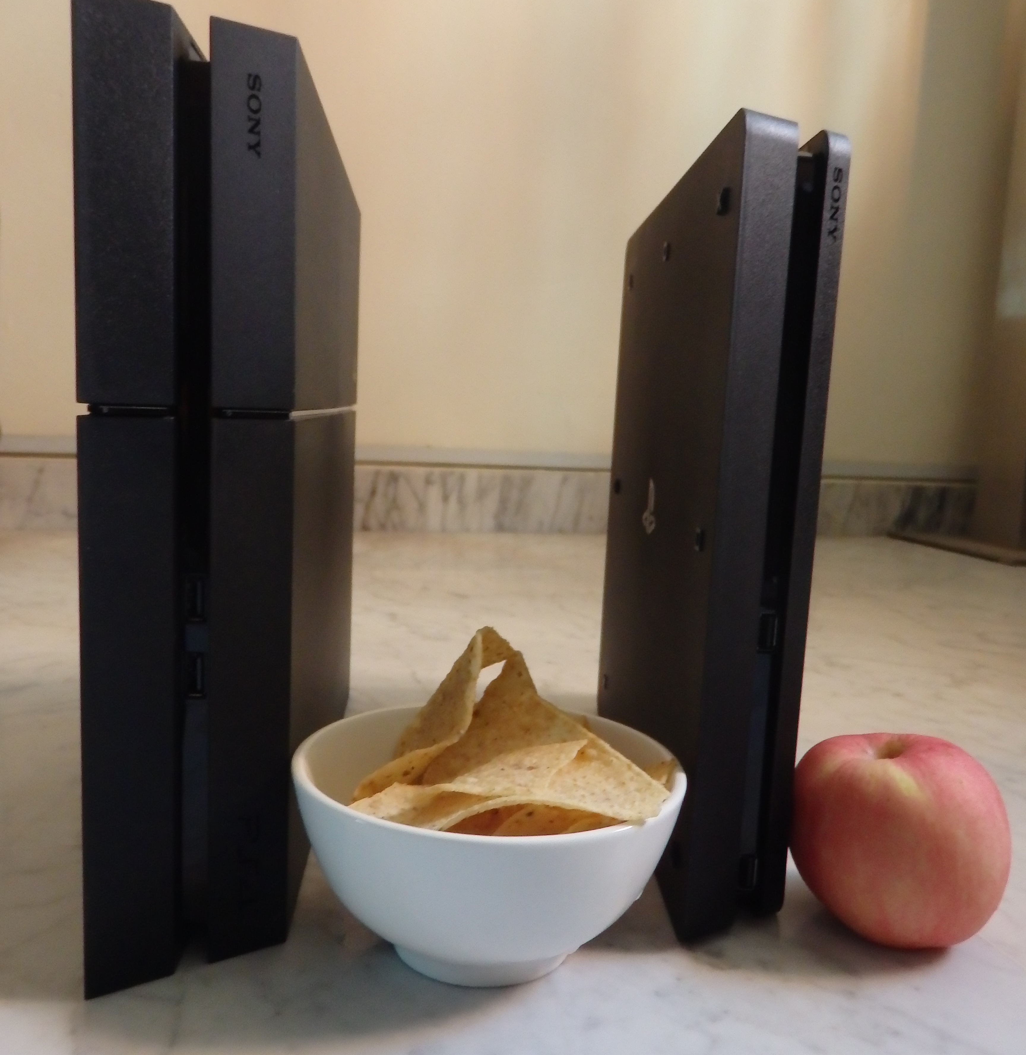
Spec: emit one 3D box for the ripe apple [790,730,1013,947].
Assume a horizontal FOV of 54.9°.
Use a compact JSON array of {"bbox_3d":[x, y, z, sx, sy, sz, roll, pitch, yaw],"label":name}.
[{"bbox_3d":[0.131,0.105,0.336,0.072,0.067,0.072,3,8,0],"label":"ripe apple"}]

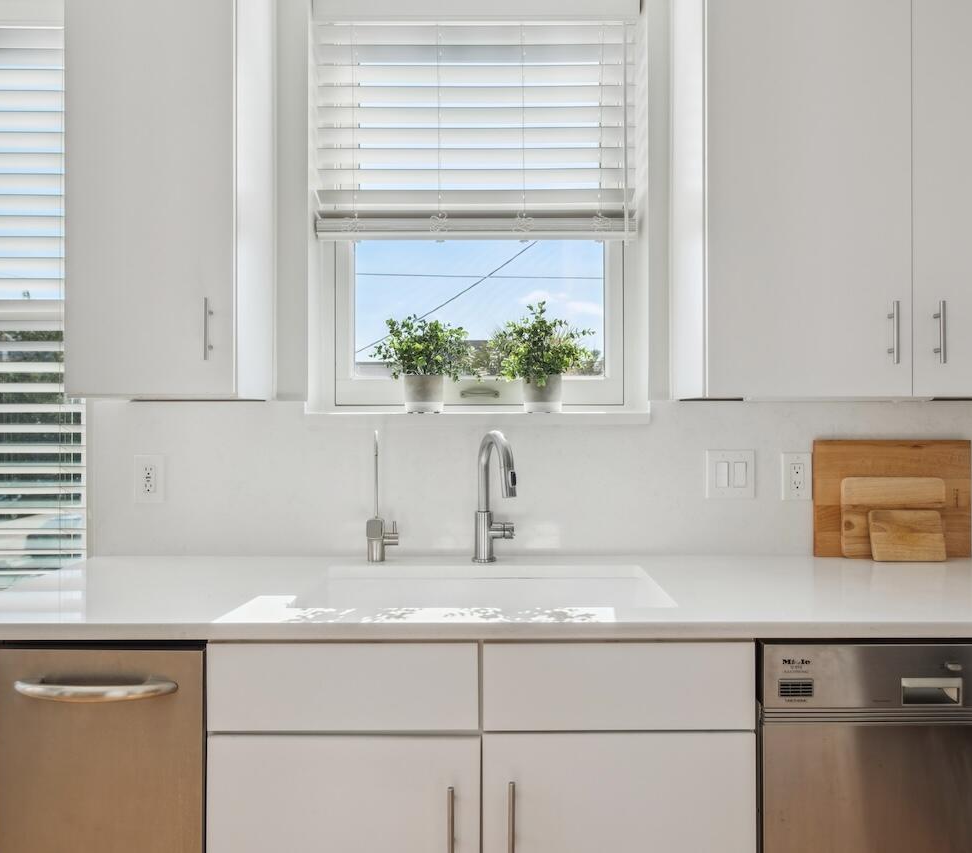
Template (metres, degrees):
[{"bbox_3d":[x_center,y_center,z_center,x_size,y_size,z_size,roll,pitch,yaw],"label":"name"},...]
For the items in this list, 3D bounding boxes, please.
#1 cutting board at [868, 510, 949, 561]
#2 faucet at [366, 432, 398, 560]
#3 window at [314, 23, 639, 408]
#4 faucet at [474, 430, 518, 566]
[{"bbox_3d":[1.031,0.267,1.742,0.177,0.126,0.016,0,-12,0],"label":"cutting board"},{"bbox_3d":[-0.249,0.169,1.685,0.077,0.320,0.145,0,1,-7],"label":"faucet"},{"bbox_3d":[-0.023,-0.588,1.900,0.865,1.090,0.100,0,1,0],"label":"window"},{"bbox_3d":[0.028,0.168,1.690,0.095,0.317,0.170,0,1,-28],"label":"faucet"}]

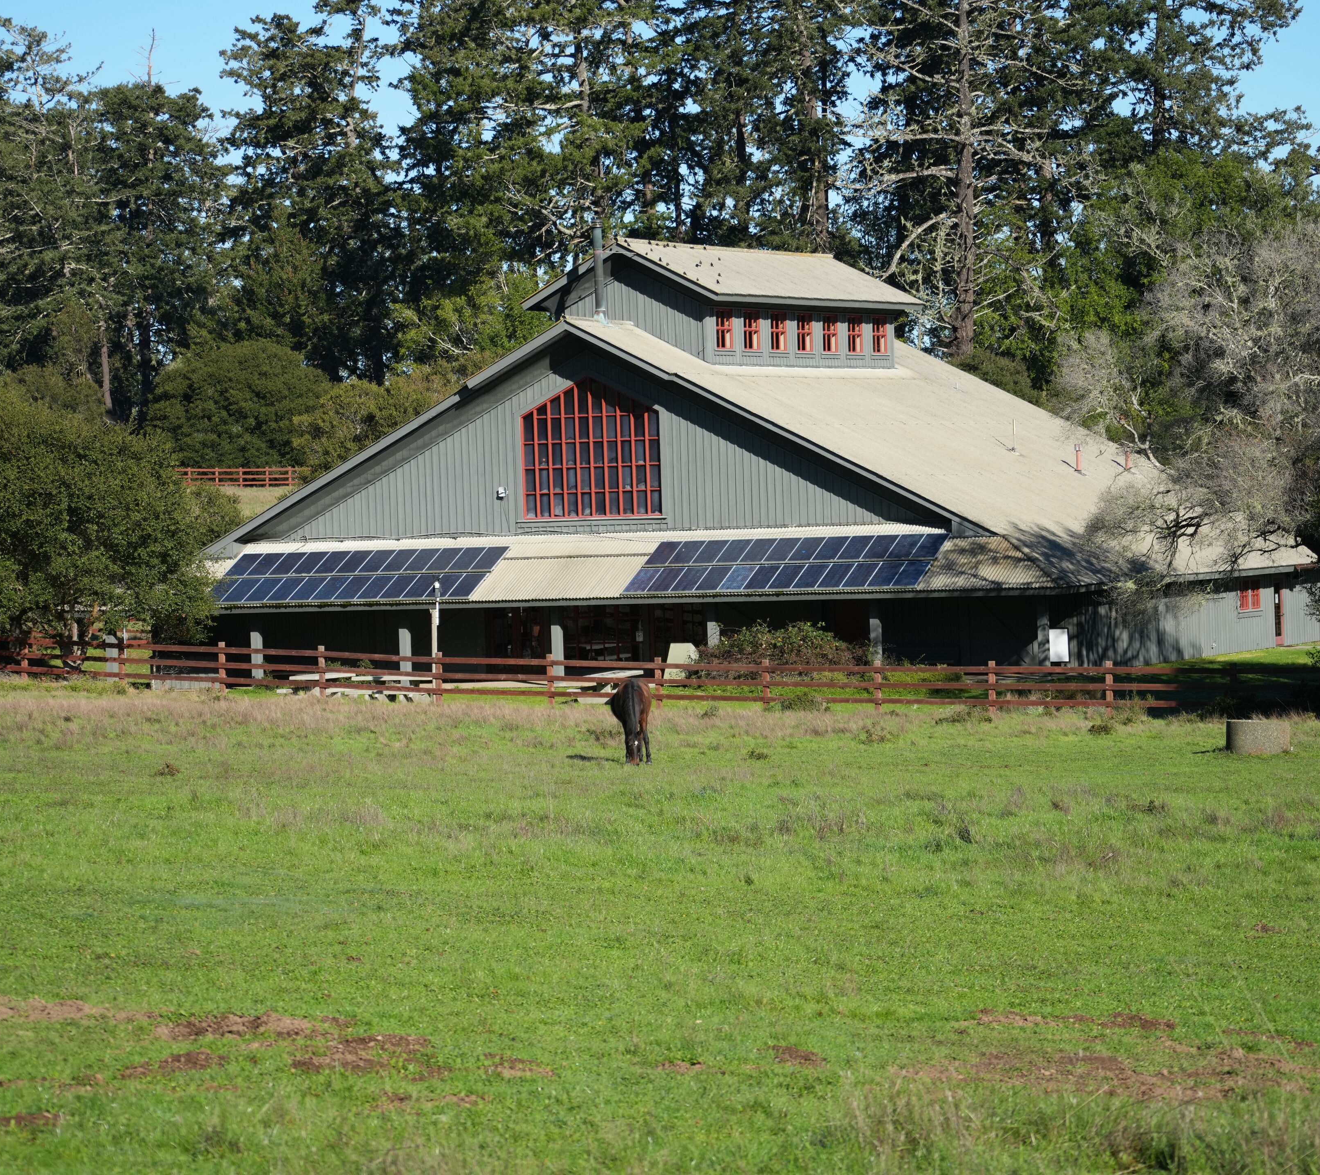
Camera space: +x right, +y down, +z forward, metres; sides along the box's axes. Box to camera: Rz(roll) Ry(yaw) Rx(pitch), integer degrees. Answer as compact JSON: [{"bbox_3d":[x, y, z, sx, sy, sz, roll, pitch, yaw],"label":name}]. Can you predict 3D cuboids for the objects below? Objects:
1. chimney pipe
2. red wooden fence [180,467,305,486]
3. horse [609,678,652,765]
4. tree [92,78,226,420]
[{"bbox_3d":[-1.734,-9.151,133.200,0.300,2.900,0.300,-1,1,25],"label":"chimney pipe"},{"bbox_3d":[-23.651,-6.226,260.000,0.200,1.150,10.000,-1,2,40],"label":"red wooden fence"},{"bbox_3d":[-0.506,2.369,82.532,0.680,1.500,2.150,-2,1,-4],"label":"horse"},{"bbox_3d":[-32.900,-21.592,305.000,9.000,24.200,9.000,-2,1,0],"label":"tree"}]

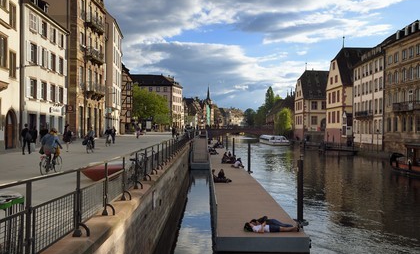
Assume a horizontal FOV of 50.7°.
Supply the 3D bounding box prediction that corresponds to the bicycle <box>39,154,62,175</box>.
[{"bbox_3d":[-5.800,1.170,16.100,0.580,1.020,1.700,0,0,10],"label":"bicycle"}]

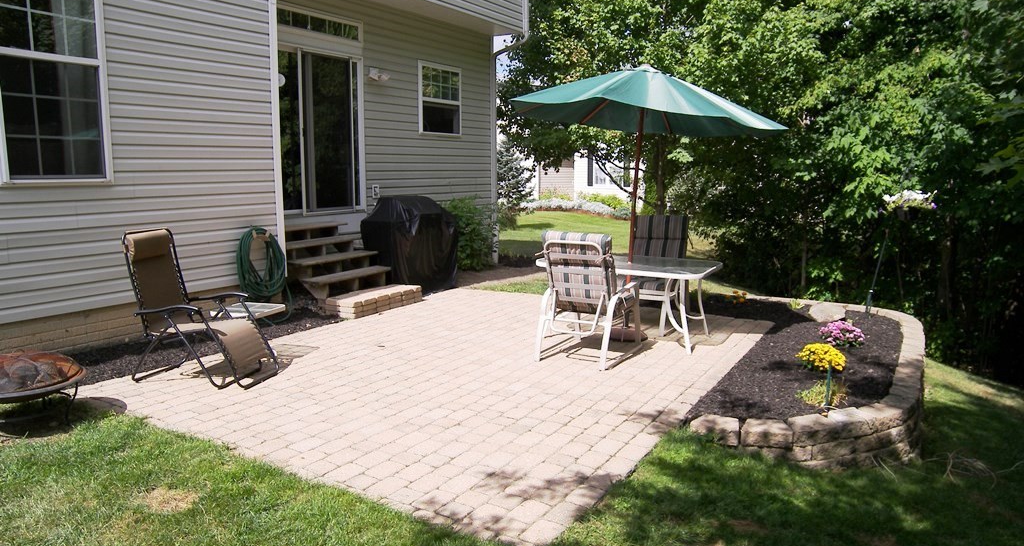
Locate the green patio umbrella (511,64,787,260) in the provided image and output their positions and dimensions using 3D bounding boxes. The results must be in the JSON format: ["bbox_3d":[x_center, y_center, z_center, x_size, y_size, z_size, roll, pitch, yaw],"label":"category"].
[{"bbox_3d":[1.154,-0.624,6.560,2.480,2.520,2.480,4,8,-1],"label":"green patio umbrella"}]

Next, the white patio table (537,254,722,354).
[{"bbox_3d":[1.060,0.270,6.681,1.640,0.710,1.070,4,9,26],"label":"white patio table"}]

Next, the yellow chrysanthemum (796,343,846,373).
[{"bbox_3d":[2.371,0.624,5.571,0.390,0.240,0.380,0,8,0],"label":"yellow chrysanthemum"}]

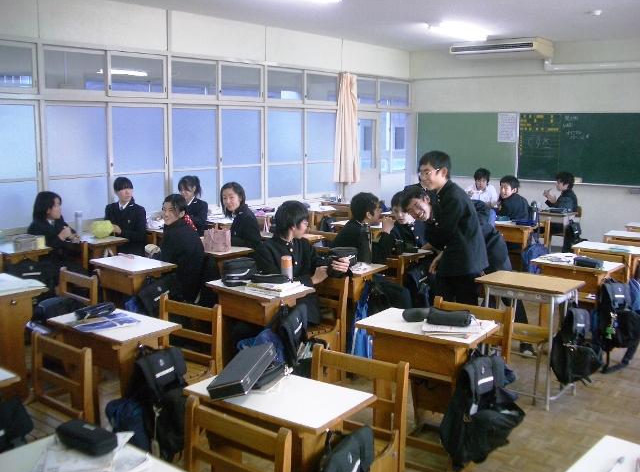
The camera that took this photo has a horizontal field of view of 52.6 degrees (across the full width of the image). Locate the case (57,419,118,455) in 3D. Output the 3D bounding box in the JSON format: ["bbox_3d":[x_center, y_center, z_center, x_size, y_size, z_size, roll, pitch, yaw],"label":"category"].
[{"bbox_3d":[-0.712,0.618,1.978,0.180,0.058,0.085,5,11,27],"label":"case"}]

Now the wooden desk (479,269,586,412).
[{"bbox_3d":[1.343,0.659,4.200,0.600,0.765,0.378,8,12,41],"label":"wooden desk"}]

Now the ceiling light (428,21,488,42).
[{"bbox_3d":[1.650,-2.420,7.640,0.250,0.110,1.230,8,13,38],"label":"ceiling light"}]

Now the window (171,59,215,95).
[{"bbox_3d":[-1.446,-1.814,7.487,0.050,0.430,0.700,8,13,38],"label":"window"}]

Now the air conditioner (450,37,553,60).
[{"bbox_3d":[2.477,-2.550,8.924,1.290,0.190,0.660,8,12,38],"label":"air conditioner"}]

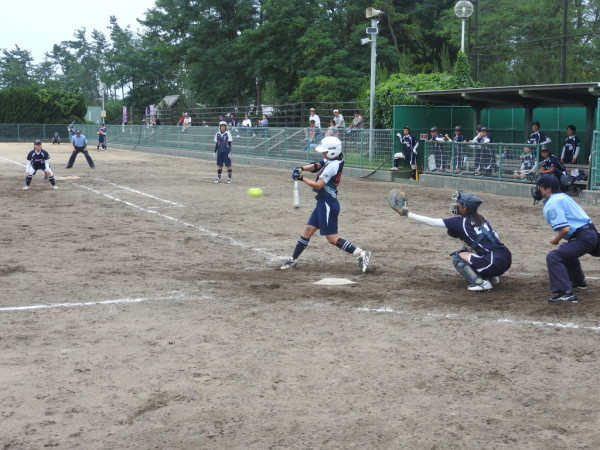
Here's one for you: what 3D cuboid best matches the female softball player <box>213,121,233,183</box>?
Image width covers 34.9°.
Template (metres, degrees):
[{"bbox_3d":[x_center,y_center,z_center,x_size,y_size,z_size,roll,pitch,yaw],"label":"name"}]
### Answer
[{"bbox_3d":[-2.089,-1.959,25.693,0.520,1.670,0.360,0,6,-7],"label":"female softball player"}]

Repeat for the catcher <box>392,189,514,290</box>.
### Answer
[{"bbox_3d":[1.630,0.136,10.297,1.220,1.040,0.740,3,7,24],"label":"catcher"}]

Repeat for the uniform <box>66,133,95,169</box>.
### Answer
[{"bbox_3d":[-7.683,-2.674,33.393,1.000,1.340,0.550,-2,7,-16],"label":"uniform"}]

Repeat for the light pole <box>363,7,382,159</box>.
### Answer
[{"bbox_3d":[2.333,-4.554,30.682,0.550,4.900,0.500,4,7,30],"label":"light pole"}]

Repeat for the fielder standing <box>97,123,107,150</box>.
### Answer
[{"bbox_3d":[-10.432,-4.630,50.102,0.530,1.490,0.420,0,6,0],"label":"fielder standing"}]

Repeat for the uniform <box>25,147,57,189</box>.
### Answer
[{"bbox_3d":[-6.480,-1.460,23.845,0.840,1.060,0.560,-2,7,-20],"label":"uniform"}]

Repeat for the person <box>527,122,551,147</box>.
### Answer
[{"bbox_3d":[5.878,-1.679,23.465,0.600,1.680,0.380,6,9,41],"label":"person"}]

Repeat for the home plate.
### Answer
[{"bbox_3d":[0.416,0.618,10.246,0.432,0.035,0.432,3,7,21],"label":"home plate"}]

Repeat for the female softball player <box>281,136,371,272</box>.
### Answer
[{"bbox_3d":[0.296,-0.240,11.072,0.980,1.530,0.600,2,7,12],"label":"female softball player"}]

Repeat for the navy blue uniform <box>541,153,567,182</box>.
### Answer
[{"bbox_3d":[5.596,-1.283,21.085,0.520,0.620,0.500,-5,8,-41],"label":"navy blue uniform"}]

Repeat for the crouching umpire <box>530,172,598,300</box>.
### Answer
[{"bbox_3d":[2.746,0.099,9.765,0.780,1.240,0.780,3,7,21],"label":"crouching umpire"}]

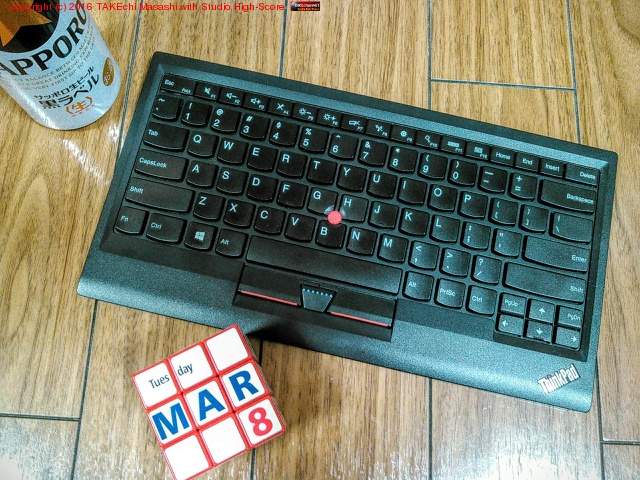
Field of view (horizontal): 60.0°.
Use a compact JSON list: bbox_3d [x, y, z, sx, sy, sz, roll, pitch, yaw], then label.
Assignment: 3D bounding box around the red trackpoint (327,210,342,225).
[{"bbox_3d":[0.009,-0.013,0.337,0.008,0.005,0.008,0,77,-1],"label":"red trackpoint"}]

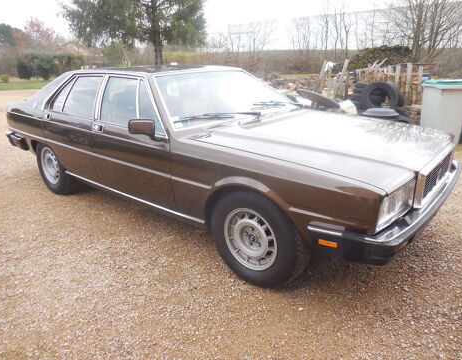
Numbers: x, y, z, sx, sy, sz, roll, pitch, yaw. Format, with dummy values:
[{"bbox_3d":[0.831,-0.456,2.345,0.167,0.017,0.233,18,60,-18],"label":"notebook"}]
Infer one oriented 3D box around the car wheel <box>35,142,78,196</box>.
[{"bbox_3d":[-1.972,-0.200,3.975,0.685,0.680,0.230,14,24,38],"label":"car wheel"}]

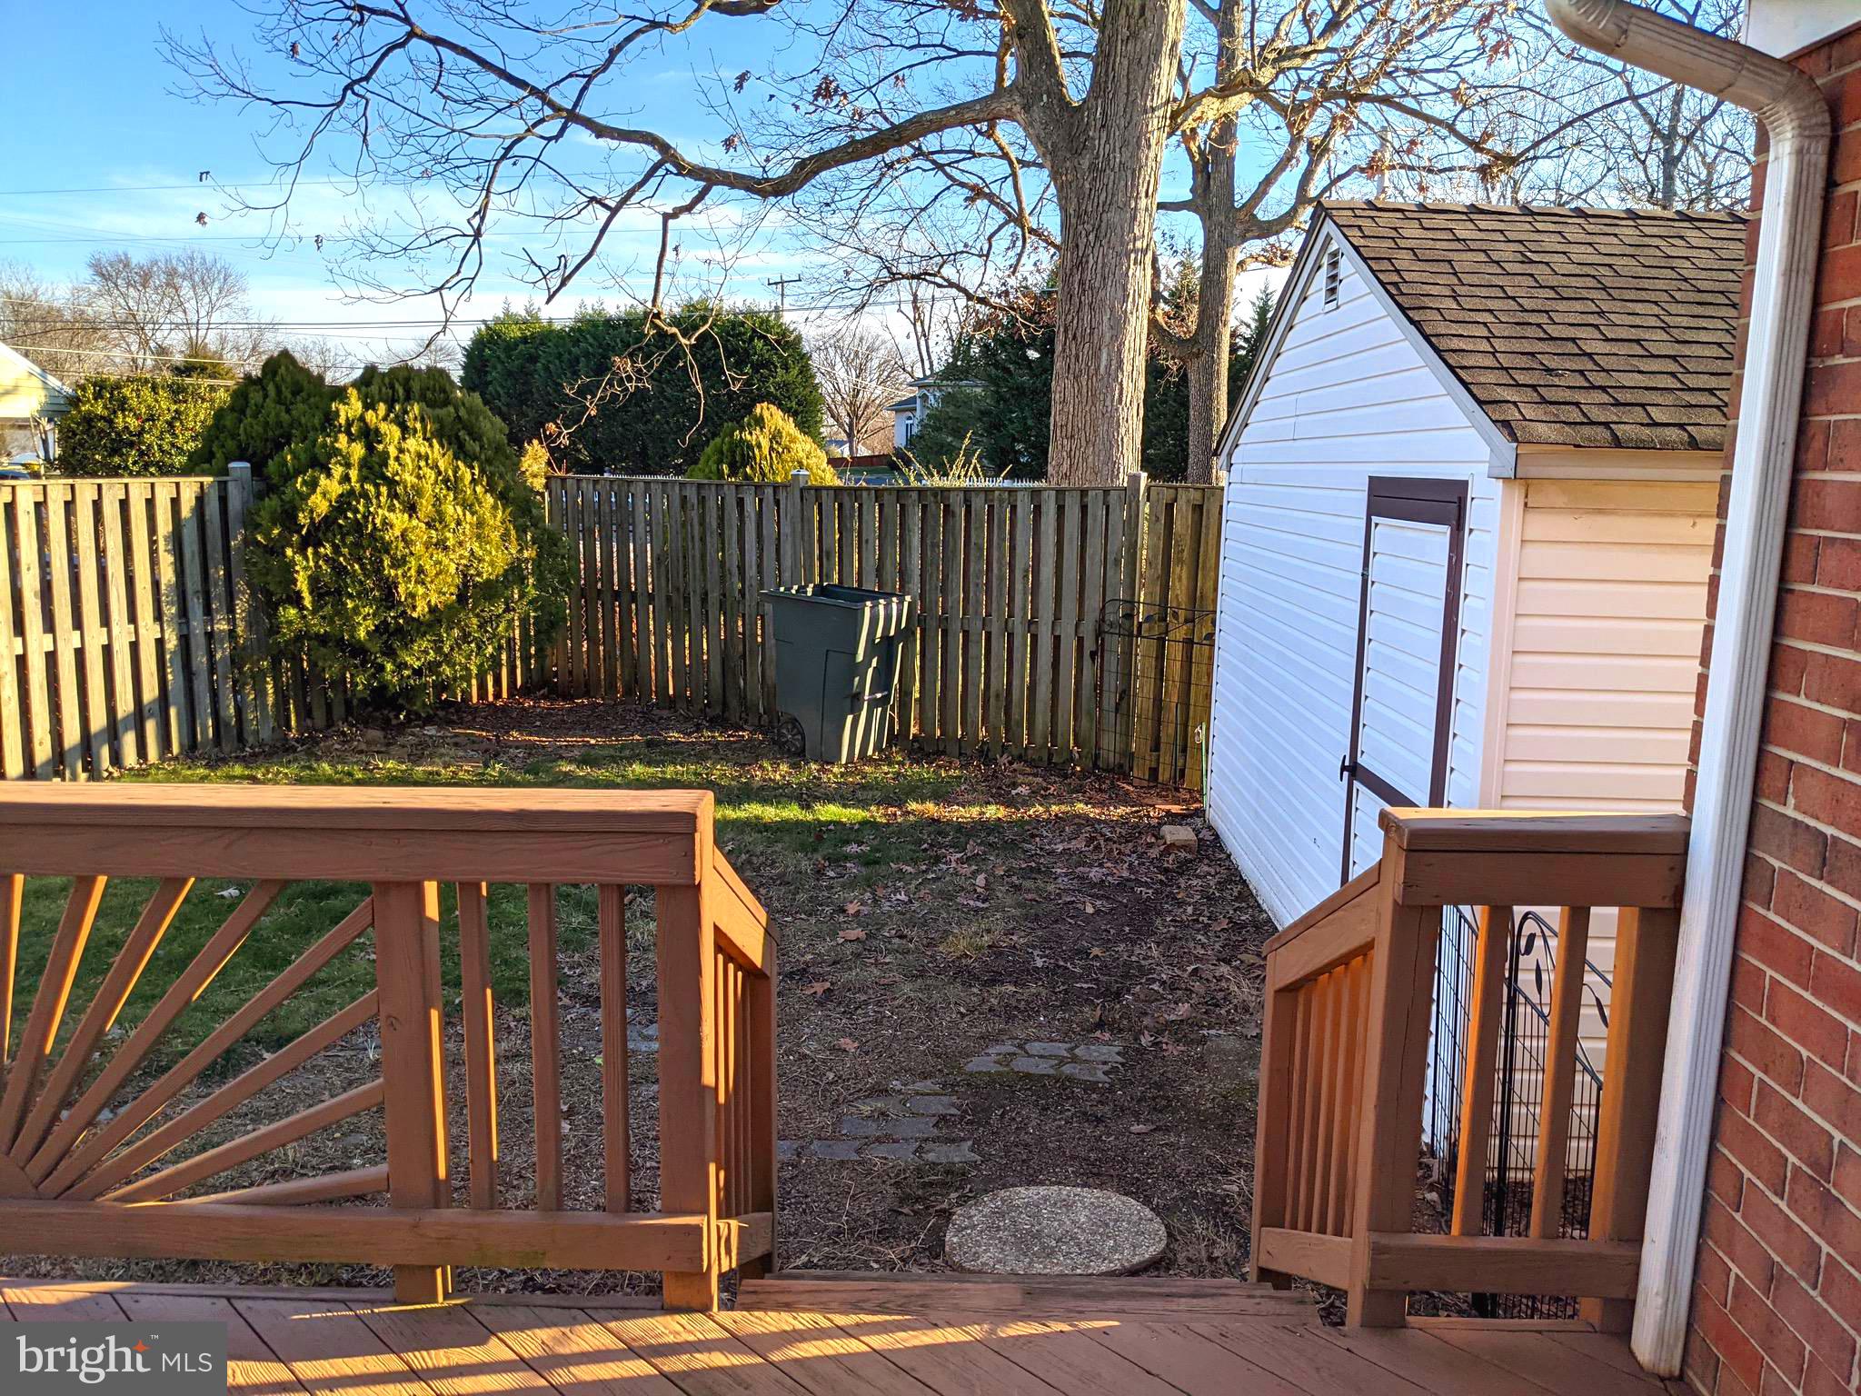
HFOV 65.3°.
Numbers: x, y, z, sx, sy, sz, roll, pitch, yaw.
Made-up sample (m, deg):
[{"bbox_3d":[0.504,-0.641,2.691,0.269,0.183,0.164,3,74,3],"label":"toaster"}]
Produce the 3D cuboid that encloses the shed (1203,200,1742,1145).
[{"bbox_3d":[3.152,-0.428,6.027,3.300,3.060,4.400,0,9,1],"label":"shed"}]

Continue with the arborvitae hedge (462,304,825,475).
[{"bbox_3d":[-4.927,-4.421,25.120,6.300,4.650,3.200,0,9,0],"label":"arborvitae hedge"}]

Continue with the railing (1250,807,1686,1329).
[{"bbox_3d":[1.016,0.810,2.958,0.550,1.360,0.970,1,9,2],"label":"railing"}]

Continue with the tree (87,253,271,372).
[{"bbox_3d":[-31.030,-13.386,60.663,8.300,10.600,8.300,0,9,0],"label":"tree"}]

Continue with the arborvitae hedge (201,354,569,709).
[{"bbox_3d":[-4.243,-1.263,11.348,2.800,2.800,2.400,0,9,0],"label":"arborvitae hedge"}]

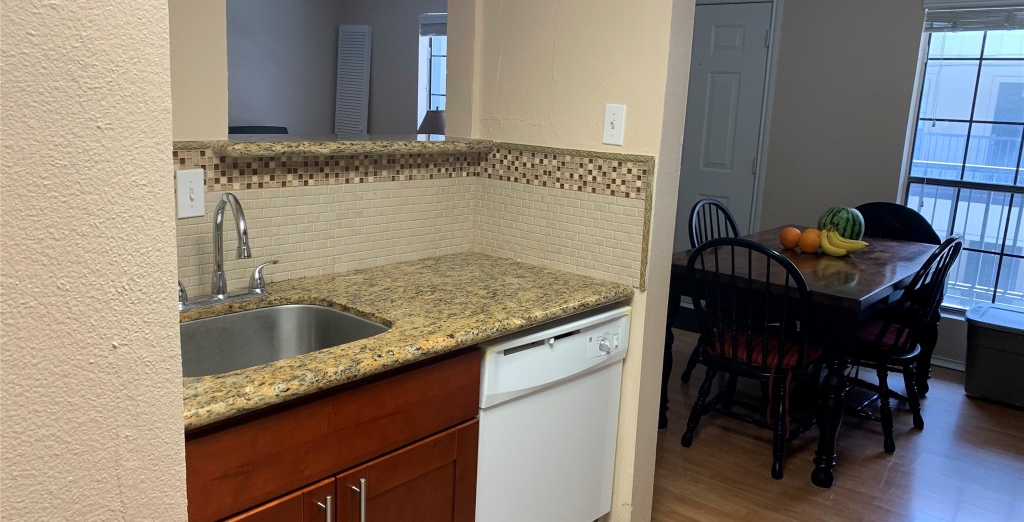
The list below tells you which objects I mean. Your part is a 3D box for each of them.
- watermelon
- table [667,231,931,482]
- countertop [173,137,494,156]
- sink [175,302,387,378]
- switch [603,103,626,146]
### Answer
[{"bbox_3d":[1.583,-0.156,3.704,0.225,0.222,0.245,12,15,38],"label":"watermelon"},{"bbox_3d":[1.427,0.340,3.707,0.900,0.760,1.585,12,15,40],"label":"table"},{"bbox_3d":[-0.487,-0.341,2.242,0.295,0.042,0.965,12,15,40],"label":"countertop"},{"bbox_3d":[-0.568,0.273,1.707,0.430,0.206,0.560,12,15,40],"label":"sink"},{"bbox_3d":[0.290,-0.388,2.193,0.070,0.114,0.012,12,15,40],"label":"switch"}]

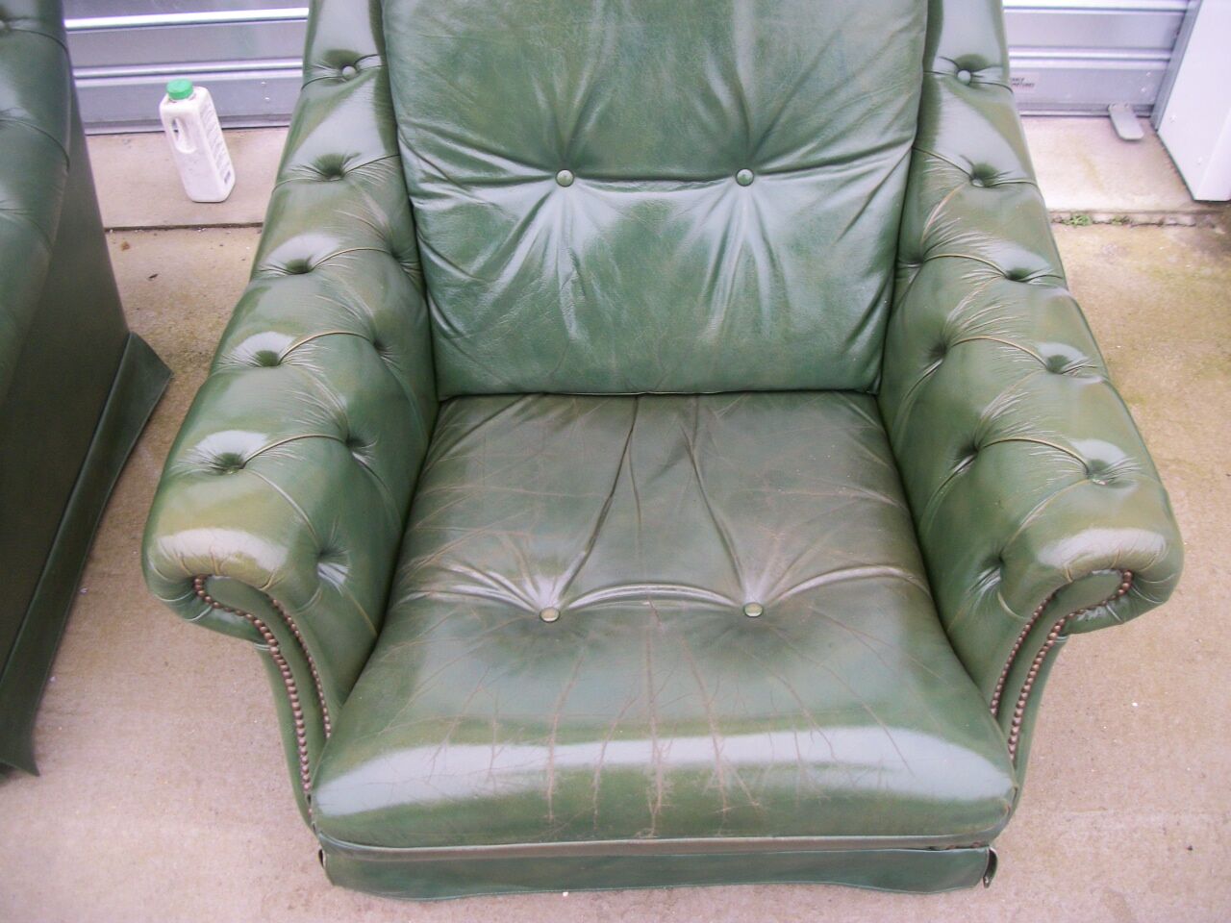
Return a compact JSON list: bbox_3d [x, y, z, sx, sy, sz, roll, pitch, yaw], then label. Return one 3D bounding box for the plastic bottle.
[{"bbox_3d":[-0.760,-0.585,2.067,0.079,0.223,0.079,2,47,2],"label":"plastic bottle"}]

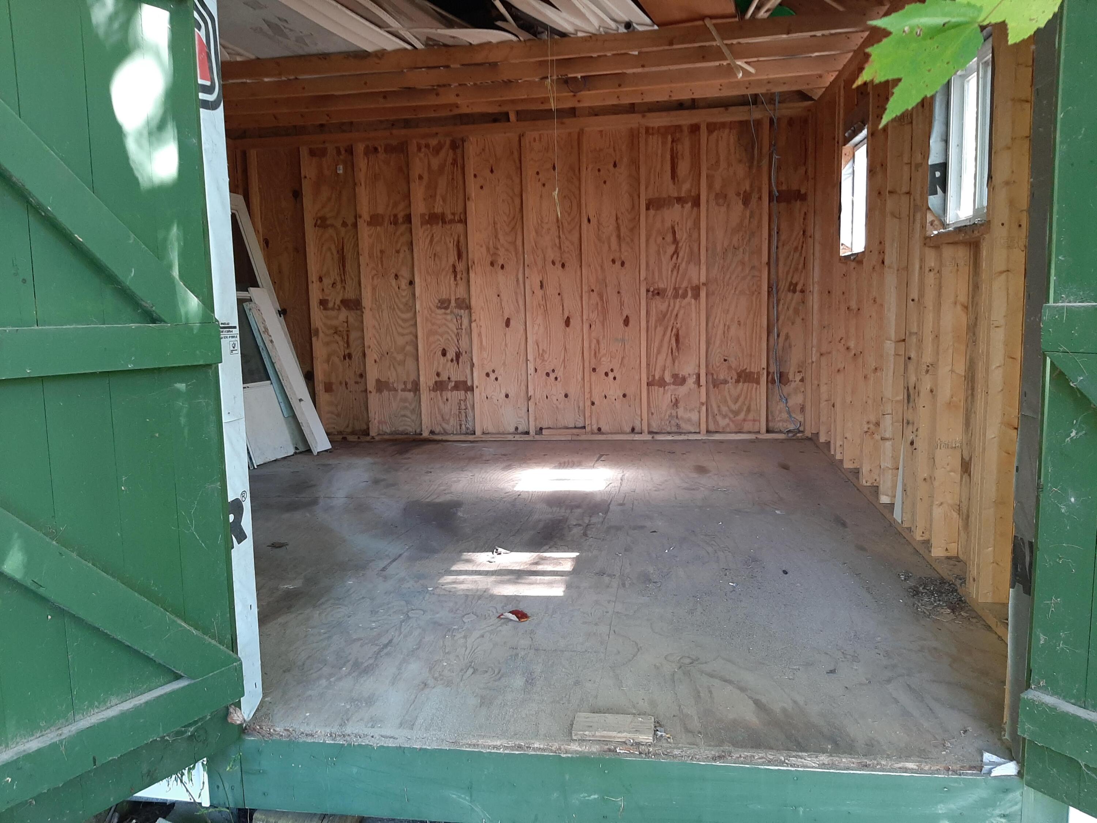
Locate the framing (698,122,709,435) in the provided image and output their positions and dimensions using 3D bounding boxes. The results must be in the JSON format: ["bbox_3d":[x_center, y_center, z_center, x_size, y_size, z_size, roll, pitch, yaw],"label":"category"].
[{"bbox_3d":[1.072,-0.890,5.690,0.038,2.108,0.089,0,8,9],"label":"framing"}]

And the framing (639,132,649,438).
[{"bbox_3d":[0.670,-0.887,5.751,0.038,2.108,0.089,0,8,9],"label":"framing"}]

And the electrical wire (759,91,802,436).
[{"bbox_3d":[1.566,-0.971,5.569,0.290,2.290,0.110,0,8,9],"label":"electrical wire"}]

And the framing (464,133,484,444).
[{"bbox_3d":[-0.535,-0.878,5.932,0.038,2.108,0.089,0,8,9],"label":"framing"}]

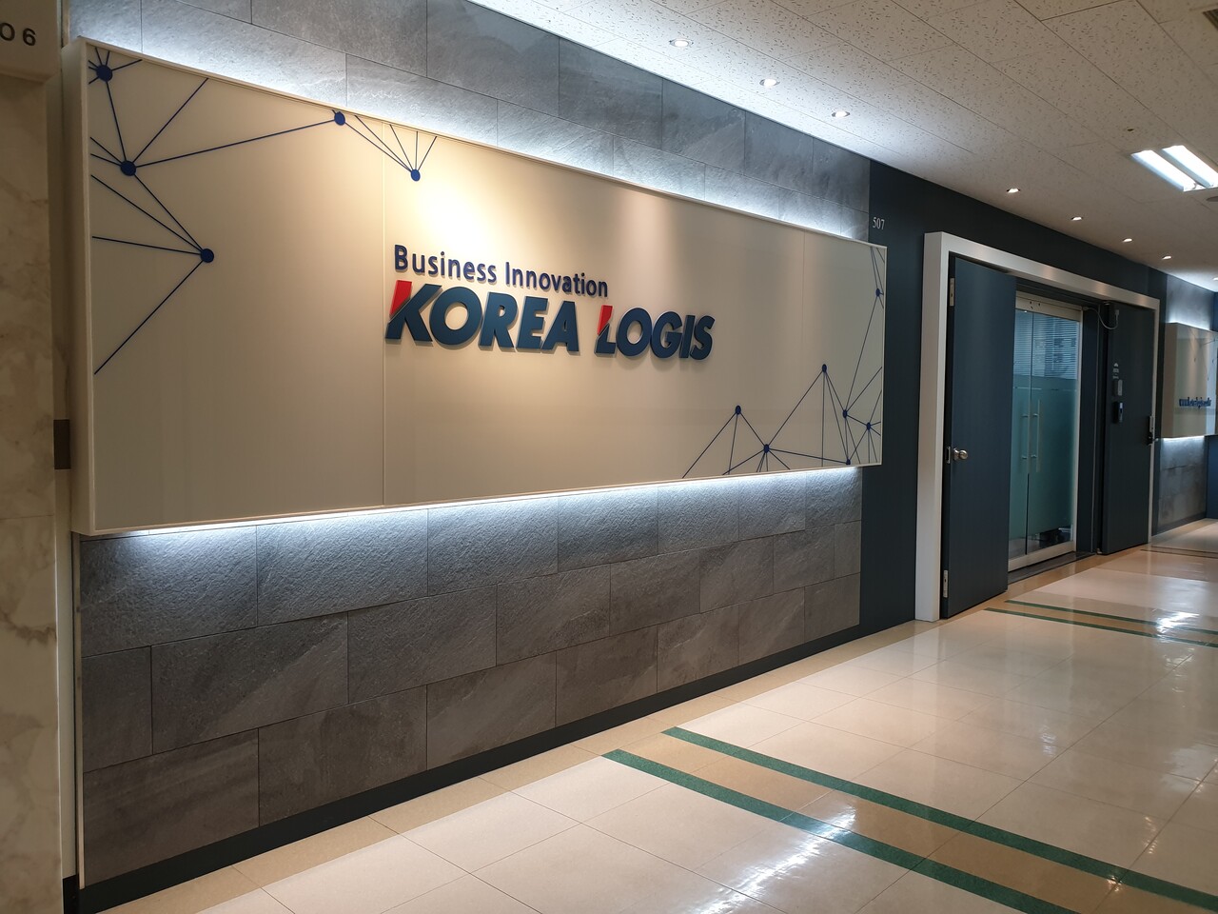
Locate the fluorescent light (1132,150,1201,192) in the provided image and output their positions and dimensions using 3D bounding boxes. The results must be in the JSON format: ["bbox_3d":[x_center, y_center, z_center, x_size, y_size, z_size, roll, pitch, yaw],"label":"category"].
[{"bbox_3d":[3.323,-1.696,5.412,0.115,0.060,1.185,4,5,44],"label":"fluorescent light"}]

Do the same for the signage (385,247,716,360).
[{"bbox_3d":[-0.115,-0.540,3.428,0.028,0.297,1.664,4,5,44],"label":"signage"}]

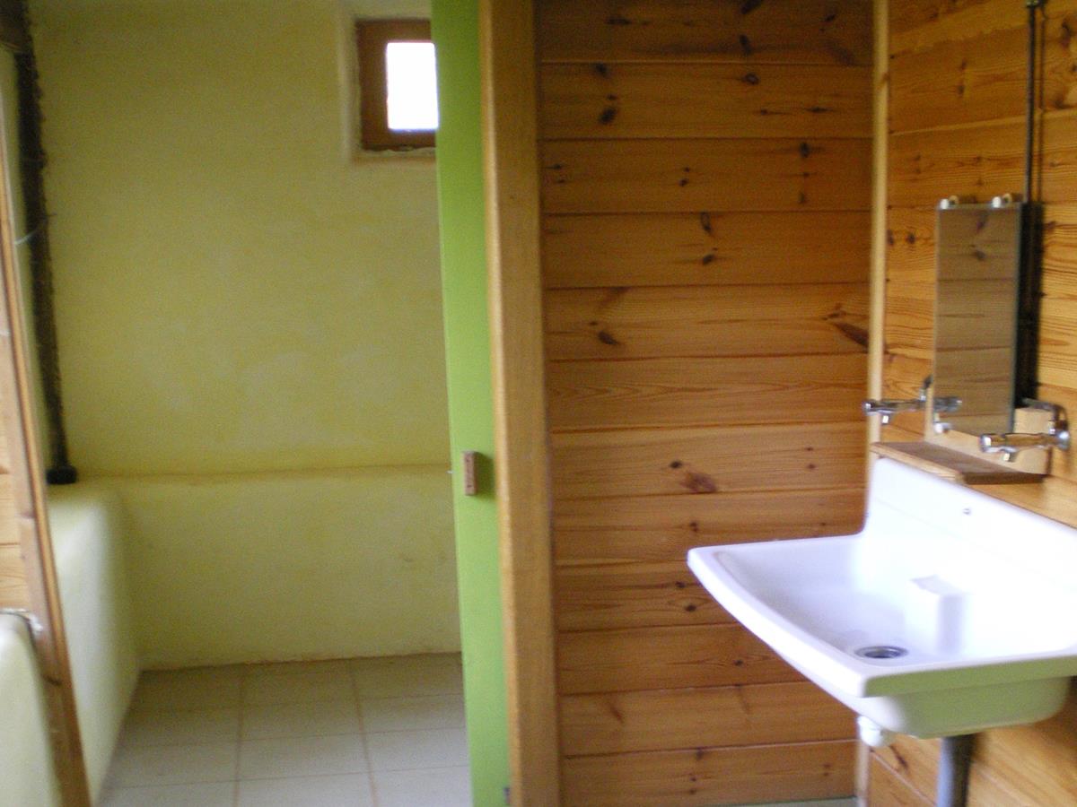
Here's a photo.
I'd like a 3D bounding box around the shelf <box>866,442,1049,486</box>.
[{"bbox_3d":[0.776,0.113,2.239,0.142,0.020,0.310,-5,11,-16],"label":"shelf"}]

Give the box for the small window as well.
[{"bbox_3d":[-0.398,-1.021,3.773,0.350,0.390,0.070,-3,10,-8],"label":"small window"}]

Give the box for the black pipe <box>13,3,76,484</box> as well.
[{"bbox_3d":[-1.556,-0.510,3.670,0.080,1.550,0.080,-3,10,-8],"label":"black pipe"}]

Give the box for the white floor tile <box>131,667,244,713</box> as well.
[{"bbox_3d":[-1.054,0.869,3.582,0.310,0.010,0.290,-3,10,-8],"label":"white floor tile"}]

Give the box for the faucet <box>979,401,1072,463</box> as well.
[{"bbox_3d":[0.816,0.055,2.033,0.165,0.090,0.110,-4,10,-15],"label":"faucet"}]

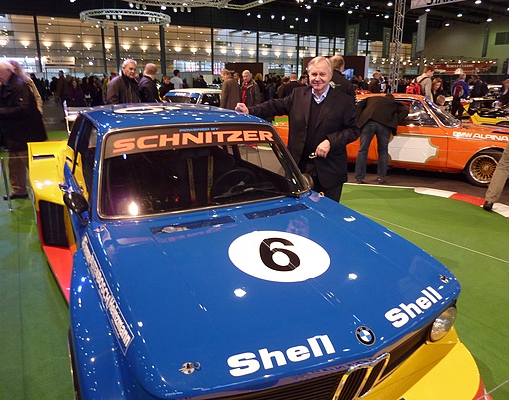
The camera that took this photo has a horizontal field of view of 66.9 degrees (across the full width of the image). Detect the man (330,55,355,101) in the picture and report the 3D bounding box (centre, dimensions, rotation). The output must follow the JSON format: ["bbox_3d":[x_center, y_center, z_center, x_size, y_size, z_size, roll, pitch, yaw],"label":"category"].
[{"bbox_3d":[1.055,-0.791,4.777,0.520,1.810,0.320,12,20,33],"label":"man"}]

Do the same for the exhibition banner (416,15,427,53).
[{"bbox_3d":[12.841,-12.795,29.550,0.050,2.500,1.050,-3,17,-10],"label":"exhibition banner"}]

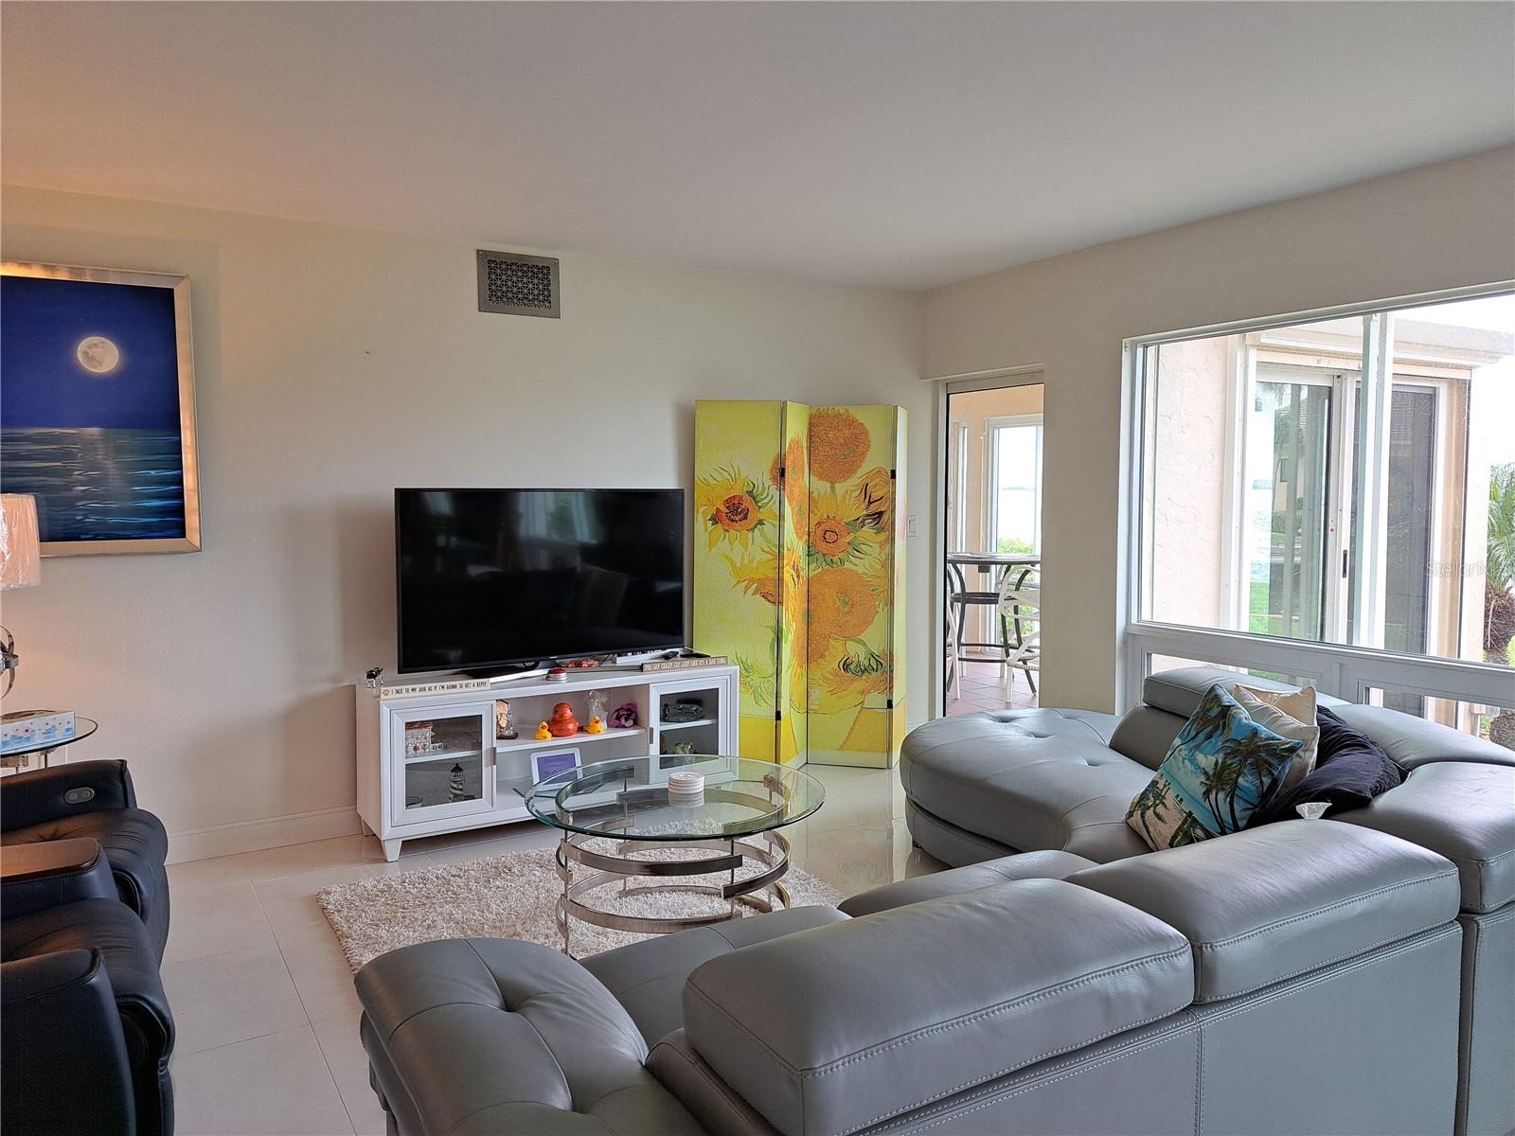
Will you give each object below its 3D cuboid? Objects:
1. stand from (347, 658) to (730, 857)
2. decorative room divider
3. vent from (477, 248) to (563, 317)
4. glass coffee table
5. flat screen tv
[{"bbox_3d":[-0.839,0.754,4.460,1.545,0.607,0.395,-3,5,-32],"label":"stand"},{"bbox_3d":[0.305,0.102,5.165,1.250,1.806,0.370,-3,5,-32],"label":"decorative room divider"},{"bbox_3d":[-1.001,-1.201,4.451,0.355,0.254,0.020,-3,5,-32],"label":"vent"},{"bbox_3d":[-0.253,0.913,3.267,0.914,0.456,0.914,0,4,0],"label":"glass coffee table"},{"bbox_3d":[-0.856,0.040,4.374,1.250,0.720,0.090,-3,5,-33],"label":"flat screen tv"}]

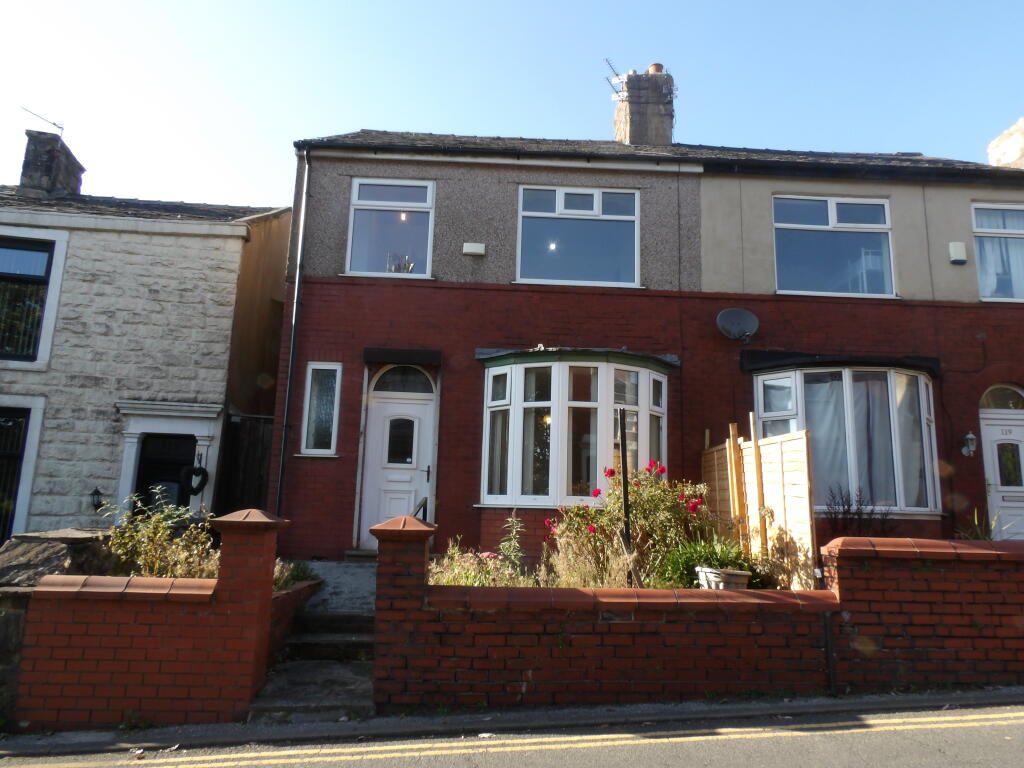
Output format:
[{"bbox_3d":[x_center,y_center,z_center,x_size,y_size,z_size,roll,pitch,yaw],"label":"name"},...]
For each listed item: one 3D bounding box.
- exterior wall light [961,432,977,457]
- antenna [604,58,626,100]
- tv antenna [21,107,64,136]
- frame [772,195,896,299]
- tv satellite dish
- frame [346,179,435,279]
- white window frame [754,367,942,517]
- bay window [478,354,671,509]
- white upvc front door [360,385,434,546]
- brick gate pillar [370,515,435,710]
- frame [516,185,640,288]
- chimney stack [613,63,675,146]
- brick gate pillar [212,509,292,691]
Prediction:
[{"bbox_3d":[6.061,0.791,9.389,0.160,0.330,0.210,2,-9,-3],"label":"exterior wall light"},{"bbox_3d":[1.959,-5.704,13.357,0.360,0.520,0.820,-4,-10,27],"label":"antenna"},{"bbox_3d":[-8.826,-4.984,13.412,0.340,0.270,0.800,-2,-10,20],"label":"tv antenna"},{"bbox_3d":[4.494,-1.911,9.917,1.645,1.429,0.120,2,-10,-1],"label":"frame"},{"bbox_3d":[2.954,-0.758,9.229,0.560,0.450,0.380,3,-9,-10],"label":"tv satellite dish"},{"bbox_3d":[-1.637,-2.137,9.643,1.150,1.370,0.100,2,-9,-3],"label":"frame"},{"bbox_3d":[4.450,0.741,9.064,2.425,1.755,0.727,2,-10,-1],"label":"white window frame"},{"bbox_3d":[0.869,0.640,8.862,2.420,1.750,0.700,2,-9,-3],"label":"bay window"},{"bbox_3d":[-1.476,1.120,9.311,0.955,2.023,0.100,2,-10,-1],"label":"white upvc front door"},{"bbox_3d":[-0.817,1.649,5.255,0.464,1.329,0.460,2,-10,-1],"label":"brick gate pillar"},{"bbox_3d":[0.930,-2.050,9.846,1.695,1.423,0.120,2,-10,-1],"label":"frame"},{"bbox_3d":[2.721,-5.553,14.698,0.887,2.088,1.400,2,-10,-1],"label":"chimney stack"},{"bbox_3d":[-1.963,1.611,5.231,0.478,1.352,0.460,2,-10,-1],"label":"brick gate pillar"}]

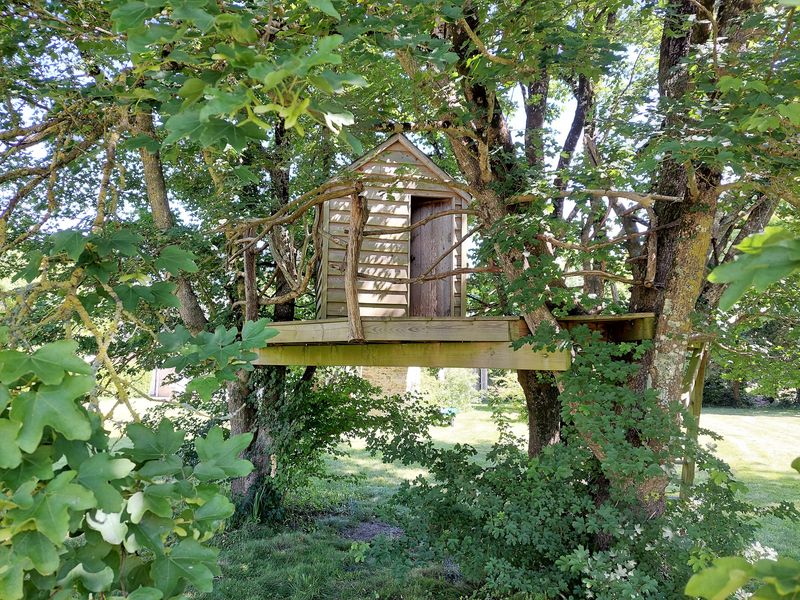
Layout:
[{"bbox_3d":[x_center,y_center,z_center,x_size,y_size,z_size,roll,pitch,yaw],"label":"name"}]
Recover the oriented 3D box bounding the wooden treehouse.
[{"bbox_3d":[0.130,-0.430,5.050,3.200,2.070,2.600,1,-5,-7],"label":"wooden treehouse"}]

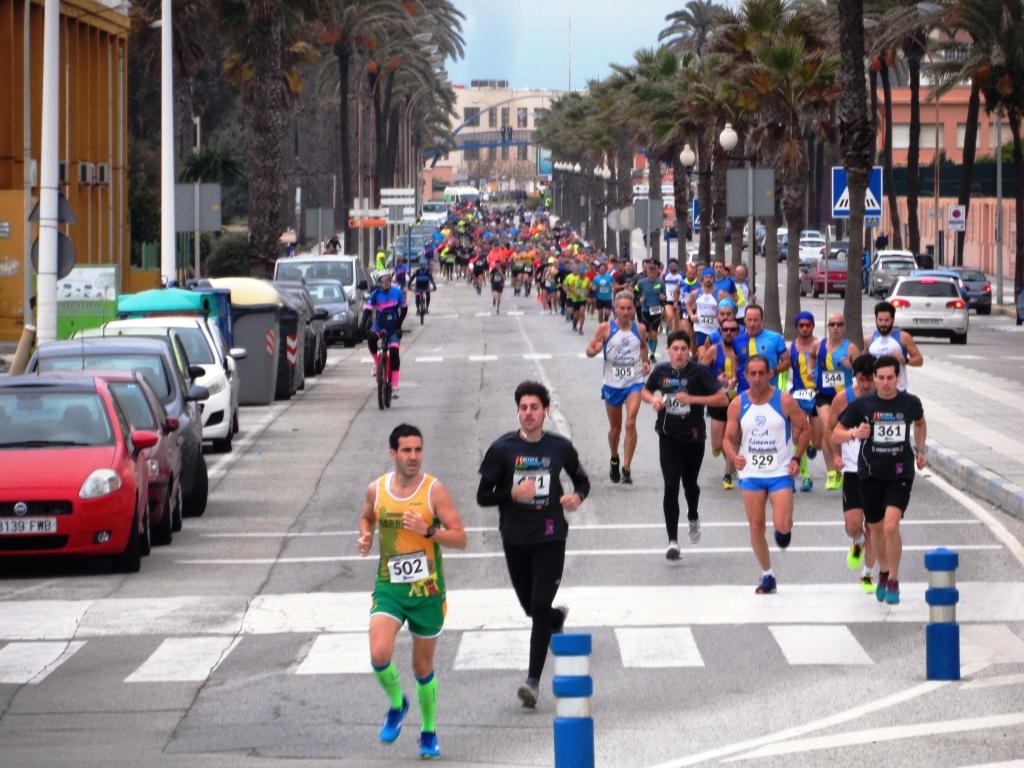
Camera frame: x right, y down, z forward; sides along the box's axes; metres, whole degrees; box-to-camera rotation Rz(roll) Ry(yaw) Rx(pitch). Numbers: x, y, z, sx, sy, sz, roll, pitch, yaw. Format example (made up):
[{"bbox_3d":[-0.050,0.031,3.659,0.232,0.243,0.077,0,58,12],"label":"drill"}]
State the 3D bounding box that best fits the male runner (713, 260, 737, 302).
[{"bbox_3d":[3.501,-1.201,152.000,0.530,1.730,0.550,0,1,0],"label":"male runner"}]

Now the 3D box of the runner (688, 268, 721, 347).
[{"bbox_3d":[2.621,-0.694,122.000,0.550,1.740,0.600,0,1,0],"label":"runner"}]

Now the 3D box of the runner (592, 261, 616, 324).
[{"bbox_3d":[2.226,-2.068,219.000,0.580,1.680,0.650,0,1,0],"label":"runner"}]

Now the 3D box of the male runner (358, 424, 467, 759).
[{"bbox_3d":[-0.491,1.025,44.700,0.540,1.640,0.600,0,1,3],"label":"male runner"}]

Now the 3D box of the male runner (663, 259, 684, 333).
[{"bbox_3d":[3.167,-1.598,177.500,0.520,1.700,0.600,0,1,0],"label":"male runner"}]

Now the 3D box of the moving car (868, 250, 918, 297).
[{"bbox_3d":[13.619,-3.871,320.000,1.770,1.640,4.300,0,1,0],"label":"moving car"}]

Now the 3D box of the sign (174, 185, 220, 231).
[{"bbox_3d":[-5.946,-3.329,171.000,0.900,0.900,0.060,0,1,0],"label":"sign"}]

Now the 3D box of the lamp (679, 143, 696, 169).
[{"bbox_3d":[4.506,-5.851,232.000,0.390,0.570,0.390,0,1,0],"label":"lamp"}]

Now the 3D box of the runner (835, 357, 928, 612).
[{"bbox_3d":[2.592,0.680,63.800,0.660,1.735,0.700,0,1,0],"label":"runner"}]

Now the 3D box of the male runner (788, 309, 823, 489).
[{"bbox_3d":[2.798,0.166,86.000,0.500,1.710,0.700,0,1,0],"label":"male runner"}]

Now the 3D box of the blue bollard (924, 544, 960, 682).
[{"bbox_3d":[2.459,1.316,51.700,0.195,0.750,0.195,0,1,0],"label":"blue bollard"}]

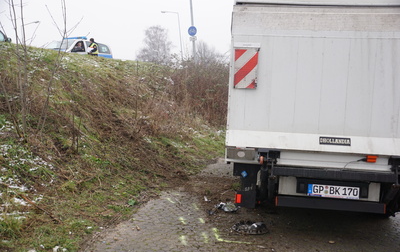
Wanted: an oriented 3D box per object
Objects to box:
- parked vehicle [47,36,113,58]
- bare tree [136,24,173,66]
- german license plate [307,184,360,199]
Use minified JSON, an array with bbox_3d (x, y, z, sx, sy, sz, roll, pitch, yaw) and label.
[{"bbox_3d":[-5.750,-3.020,20.800,1.820,1.670,4.500,1,7,25],"label":"parked vehicle"},{"bbox_3d":[-6.050,-10.105,62.000,4.900,6.800,4.700,-2,6,0],"label":"bare tree"},{"bbox_3d":[1.395,0.687,4.860,0.520,0.120,0.020,2,7,7],"label":"german license plate"}]

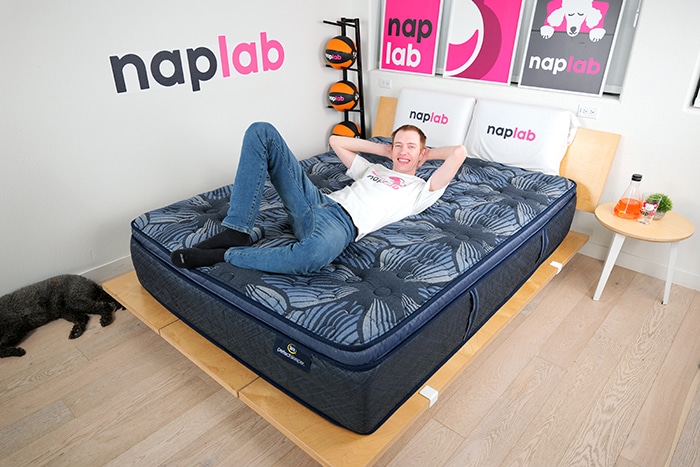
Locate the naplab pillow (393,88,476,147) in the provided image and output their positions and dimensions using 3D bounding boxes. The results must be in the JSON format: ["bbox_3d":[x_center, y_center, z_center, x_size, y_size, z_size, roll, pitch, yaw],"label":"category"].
[{"bbox_3d":[0.597,-0.815,3.352,0.620,0.400,0.130,22,23,37],"label":"naplab pillow"}]

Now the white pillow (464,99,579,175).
[{"bbox_3d":[1.050,-0.621,2.958,0.650,0.390,0.140,22,23,37],"label":"white pillow"}]

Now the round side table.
[{"bbox_3d":[1.593,0.129,2.624,0.470,0.463,0.470,-1,27,0],"label":"round side table"}]

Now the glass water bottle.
[{"bbox_3d":[1.536,-0.206,2.526,0.133,0.224,0.133,22,35,37],"label":"glass water bottle"}]

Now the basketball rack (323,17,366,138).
[{"bbox_3d":[-0.030,-0.977,3.811,0.290,1.400,0.340,22,35,37],"label":"basketball rack"}]

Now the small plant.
[{"bbox_3d":[1.668,-0.144,2.509,0.125,0.126,0.125,22,35,37],"label":"small plant"}]

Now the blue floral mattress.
[{"bbox_3d":[0.128,-0.001,2.658,1.520,0.405,2.030,22,35,37],"label":"blue floral mattress"}]

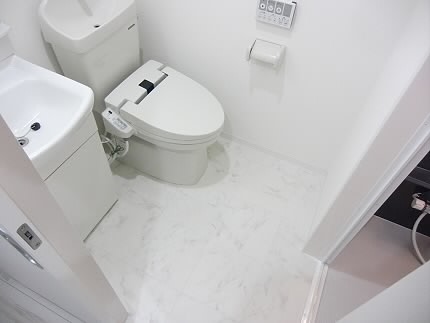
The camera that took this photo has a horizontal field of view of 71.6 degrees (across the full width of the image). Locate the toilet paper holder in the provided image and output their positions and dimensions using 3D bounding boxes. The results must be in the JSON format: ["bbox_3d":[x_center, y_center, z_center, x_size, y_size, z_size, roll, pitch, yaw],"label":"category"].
[{"bbox_3d":[0.240,-0.503,1.403,0.160,0.085,0.090,21,51,14],"label":"toilet paper holder"}]

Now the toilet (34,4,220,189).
[{"bbox_3d":[-0.326,-0.293,1.476,0.785,0.870,0.455,21,51,14],"label":"toilet"}]

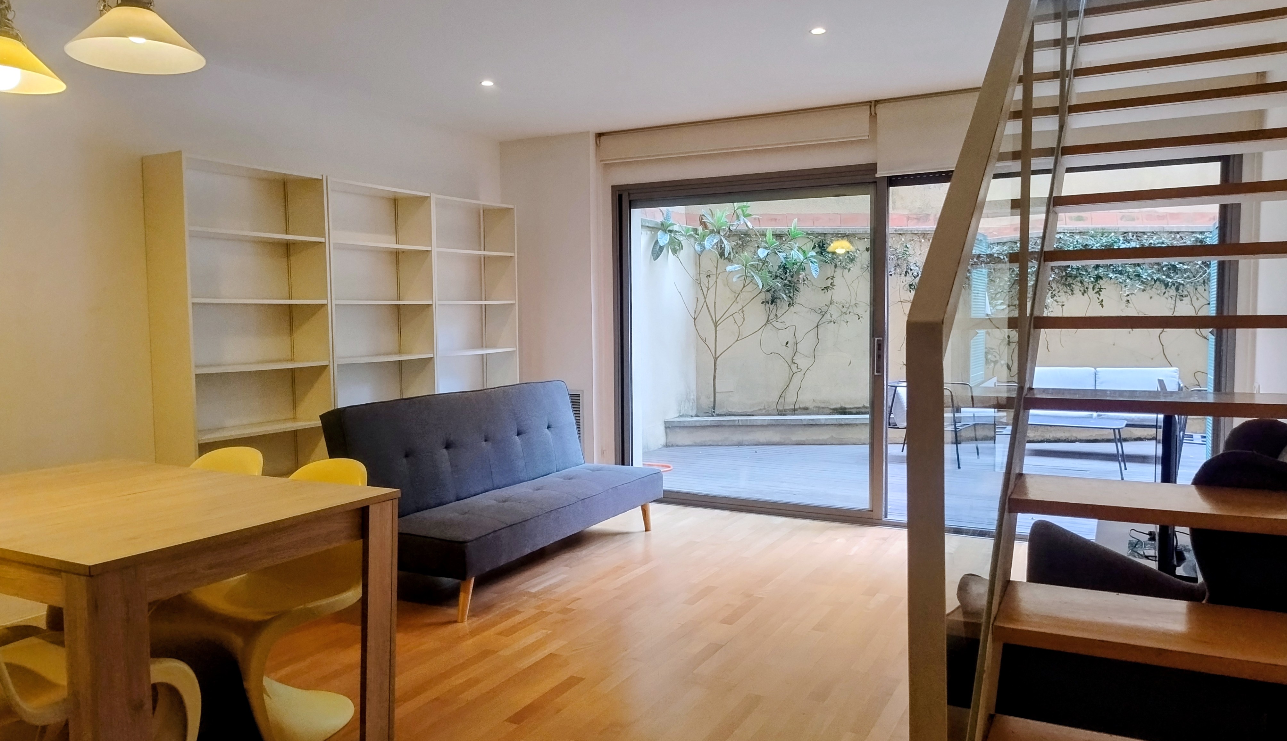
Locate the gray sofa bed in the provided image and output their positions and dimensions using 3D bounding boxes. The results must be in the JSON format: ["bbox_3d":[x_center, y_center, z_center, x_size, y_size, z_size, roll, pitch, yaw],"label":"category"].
[{"bbox_3d":[-0.661,0.558,4.618,0.800,0.865,1.814,1,4,27],"label":"gray sofa bed"}]

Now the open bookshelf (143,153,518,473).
[{"bbox_3d":[-1.611,-0.052,5.231,0.305,2.020,2.400,1,4,30],"label":"open bookshelf"}]

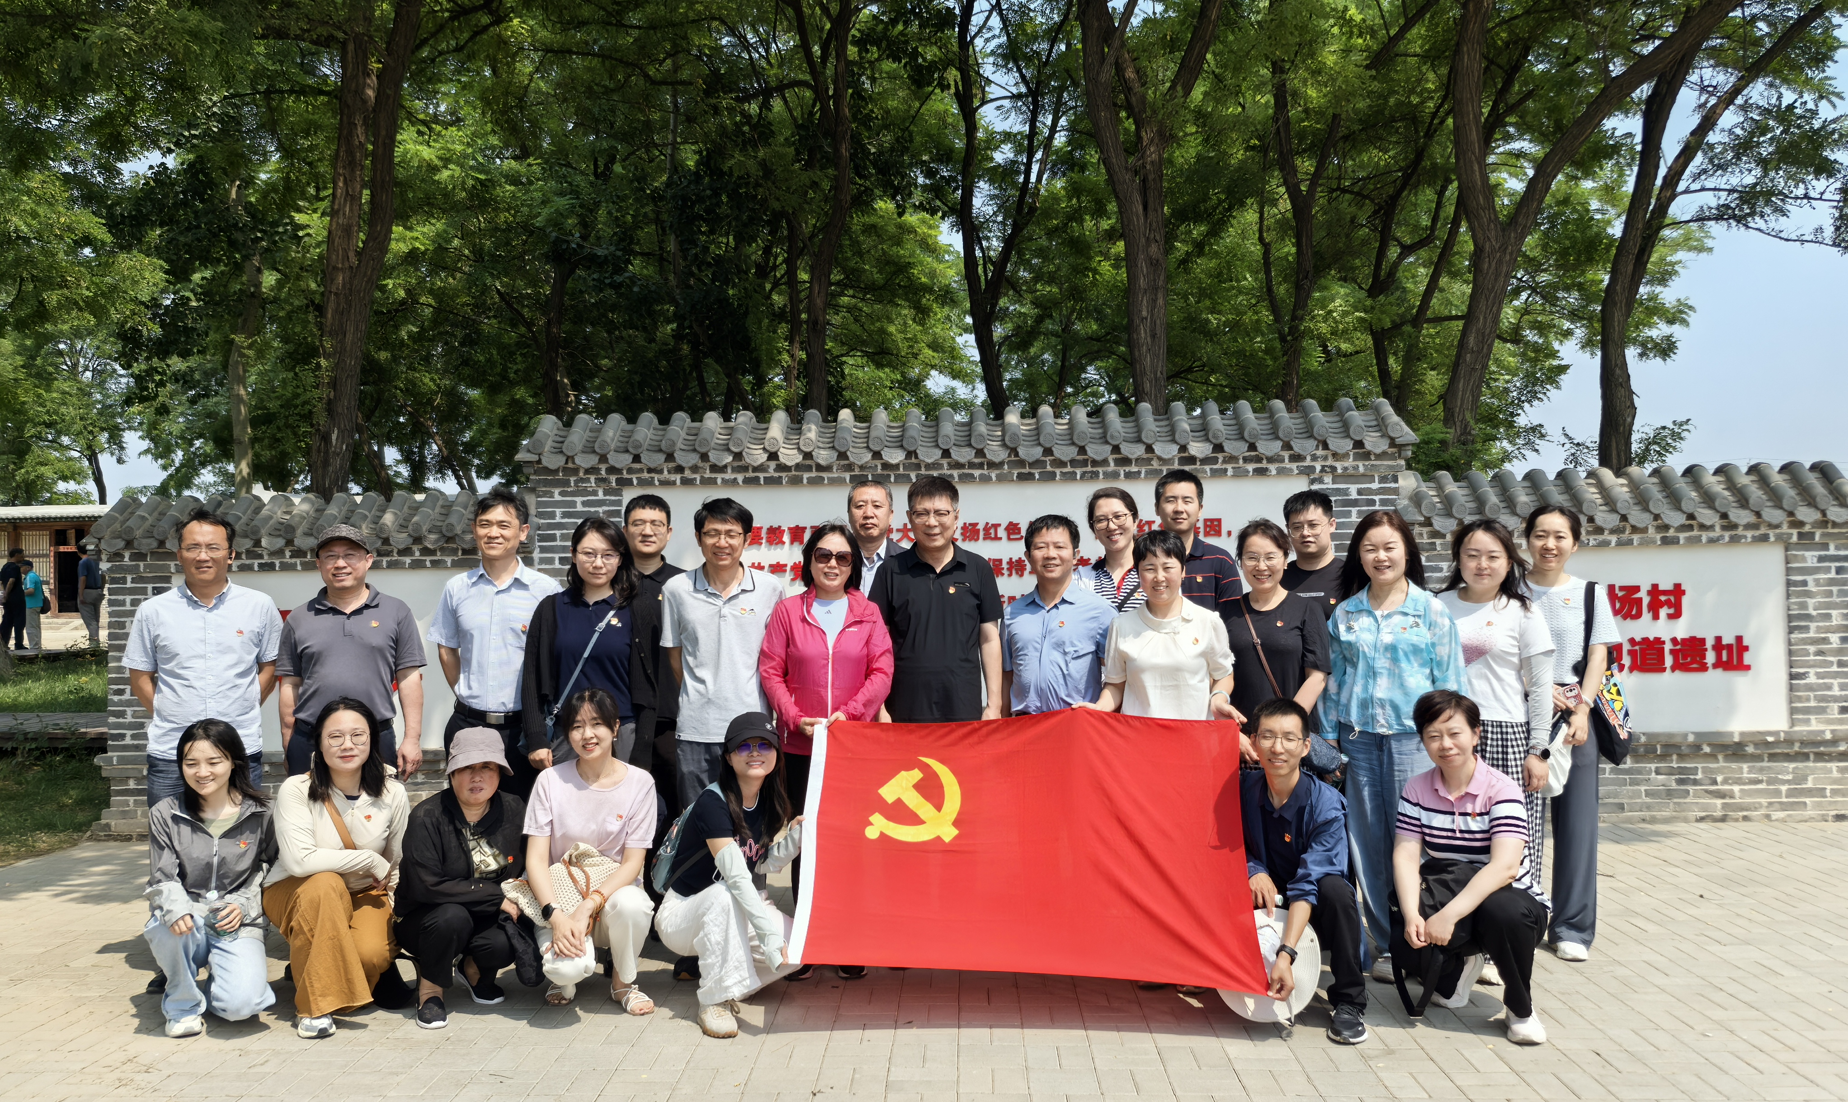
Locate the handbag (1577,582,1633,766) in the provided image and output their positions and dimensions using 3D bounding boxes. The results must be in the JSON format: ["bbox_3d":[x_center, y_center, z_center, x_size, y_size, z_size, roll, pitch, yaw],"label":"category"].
[{"bbox_3d":[2.520,0.454,5.330,0.130,0.660,0.340,-1,-1,38],"label":"handbag"}]

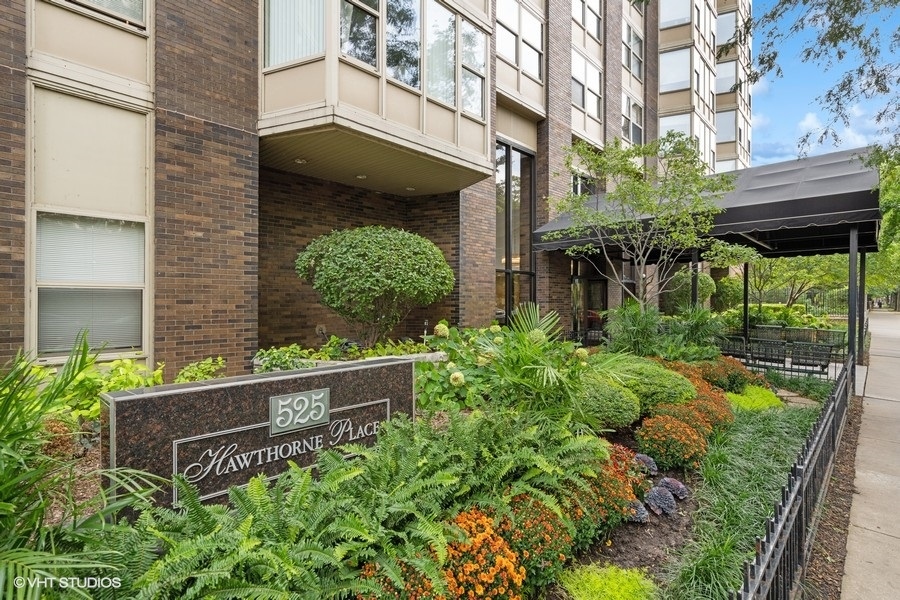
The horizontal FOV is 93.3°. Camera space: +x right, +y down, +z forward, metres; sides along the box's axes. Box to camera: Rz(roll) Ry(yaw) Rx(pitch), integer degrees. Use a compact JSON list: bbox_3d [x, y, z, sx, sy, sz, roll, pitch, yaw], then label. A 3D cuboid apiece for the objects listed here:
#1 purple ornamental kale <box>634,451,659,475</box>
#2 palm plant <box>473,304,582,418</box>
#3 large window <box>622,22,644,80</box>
[{"bbox_3d":[1.600,1.348,3.480,0.210,0.160,0.200,0,0,25],"label":"purple ornamental kale"},{"bbox_3d":[0.823,0.647,4.400,1.150,1.220,1.100,0,0,0],"label":"palm plant"},{"bbox_3d":[6.863,-9.367,16.000,2.050,1.720,0.150,0,0,-45],"label":"large window"}]

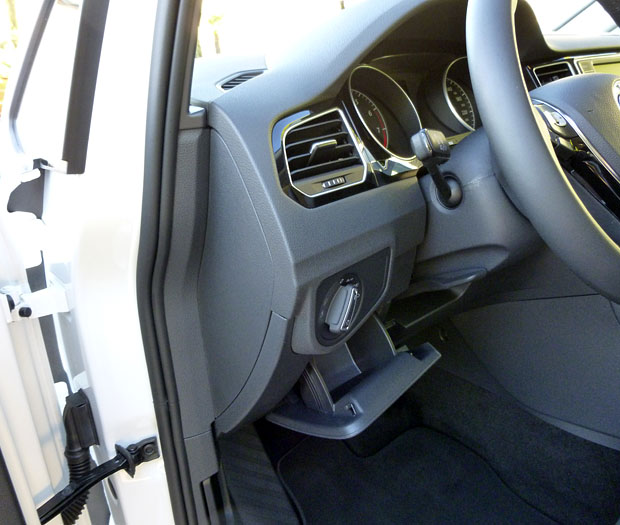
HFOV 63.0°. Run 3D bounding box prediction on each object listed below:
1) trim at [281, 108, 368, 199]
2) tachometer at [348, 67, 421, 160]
[{"bbox_3d":[0.011,-0.103,0.478,0.097,0.077,0.020,-20,6,-35],"label":"trim"},{"bbox_3d":[0.075,-0.157,0.556,0.113,0.113,0.038,-25,0,-43],"label":"tachometer"}]

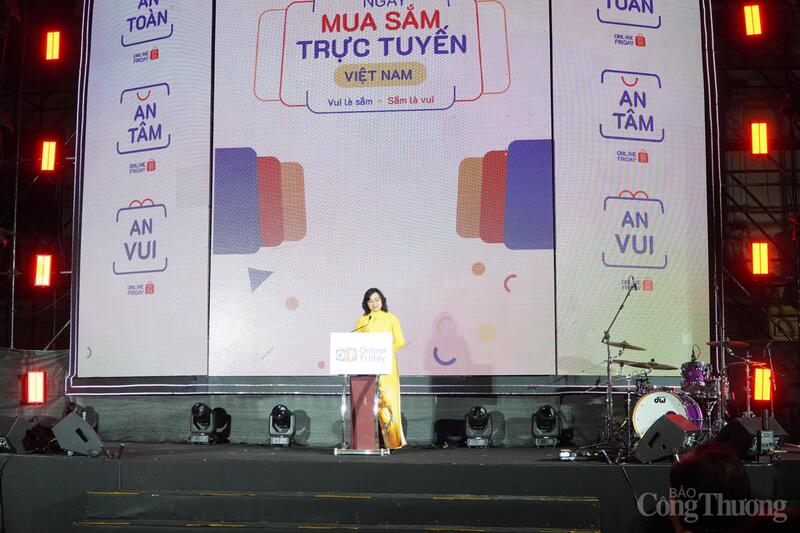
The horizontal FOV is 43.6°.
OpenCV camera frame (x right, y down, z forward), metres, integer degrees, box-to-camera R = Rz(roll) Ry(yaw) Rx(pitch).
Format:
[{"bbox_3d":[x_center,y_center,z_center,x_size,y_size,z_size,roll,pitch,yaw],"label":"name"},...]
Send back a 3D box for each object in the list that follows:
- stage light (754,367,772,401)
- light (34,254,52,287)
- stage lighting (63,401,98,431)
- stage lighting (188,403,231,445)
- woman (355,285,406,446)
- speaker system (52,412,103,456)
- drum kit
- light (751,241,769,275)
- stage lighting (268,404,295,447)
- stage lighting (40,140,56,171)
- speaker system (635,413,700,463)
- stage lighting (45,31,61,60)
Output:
[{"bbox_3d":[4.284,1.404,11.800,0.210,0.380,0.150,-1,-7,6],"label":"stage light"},{"bbox_3d":[-4.181,0.047,11.725,0.175,0.350,0.120,-1,-7,6],"label":"light"},{"bbox_3d":[-3.574,1.727,10.973,0.310,0.450,0.280,0,-7,-3],"label":"stage lighting"},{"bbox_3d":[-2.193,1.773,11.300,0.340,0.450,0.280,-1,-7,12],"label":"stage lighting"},{"bbox_3d":[-0.194,1.064,10.400,0.500,1.650,0.380,-1,-7,8],"label":"woman"},{"bbox_3d":[-3.007,1.539,9.233,0.420,0.400,0.580,3,-7,-25],"label":"speaker system"},{"bbox_3d":[2.863,1.298,10.168,1.500,1.140,1.150,-3,-8,27],"label":"drum kit"},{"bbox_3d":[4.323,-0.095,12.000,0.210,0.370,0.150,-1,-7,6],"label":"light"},{"bbox_3d":[-1.295,1.766,11.100,0.300,0.450,0.270,-1,-7,6],"label":"stage lighting"},{"bbox_3d":[-4.179,-1.320,11.885,0.175,0.350,0.120,-1,-7,6],"label":"stage lighting"},{"bbox_3d":[2.363,1.491,8.736,0.420,0.400,0.580,-4,-8,29],"label":"speaker system"},{"bbox_3d":[-4.376,-2.781,12.600,0.200,0.370,0.140,0,-7,4],"label":"stage lighting"}]

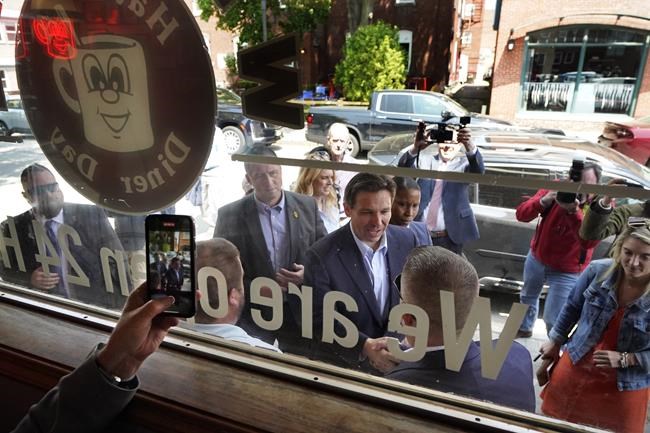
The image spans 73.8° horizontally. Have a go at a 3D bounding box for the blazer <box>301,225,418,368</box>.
[{"bbox_3d":[0.160,0.417,1.909,0.550,0.770,0.380,-11,22,-28],"label":"blazer"}]

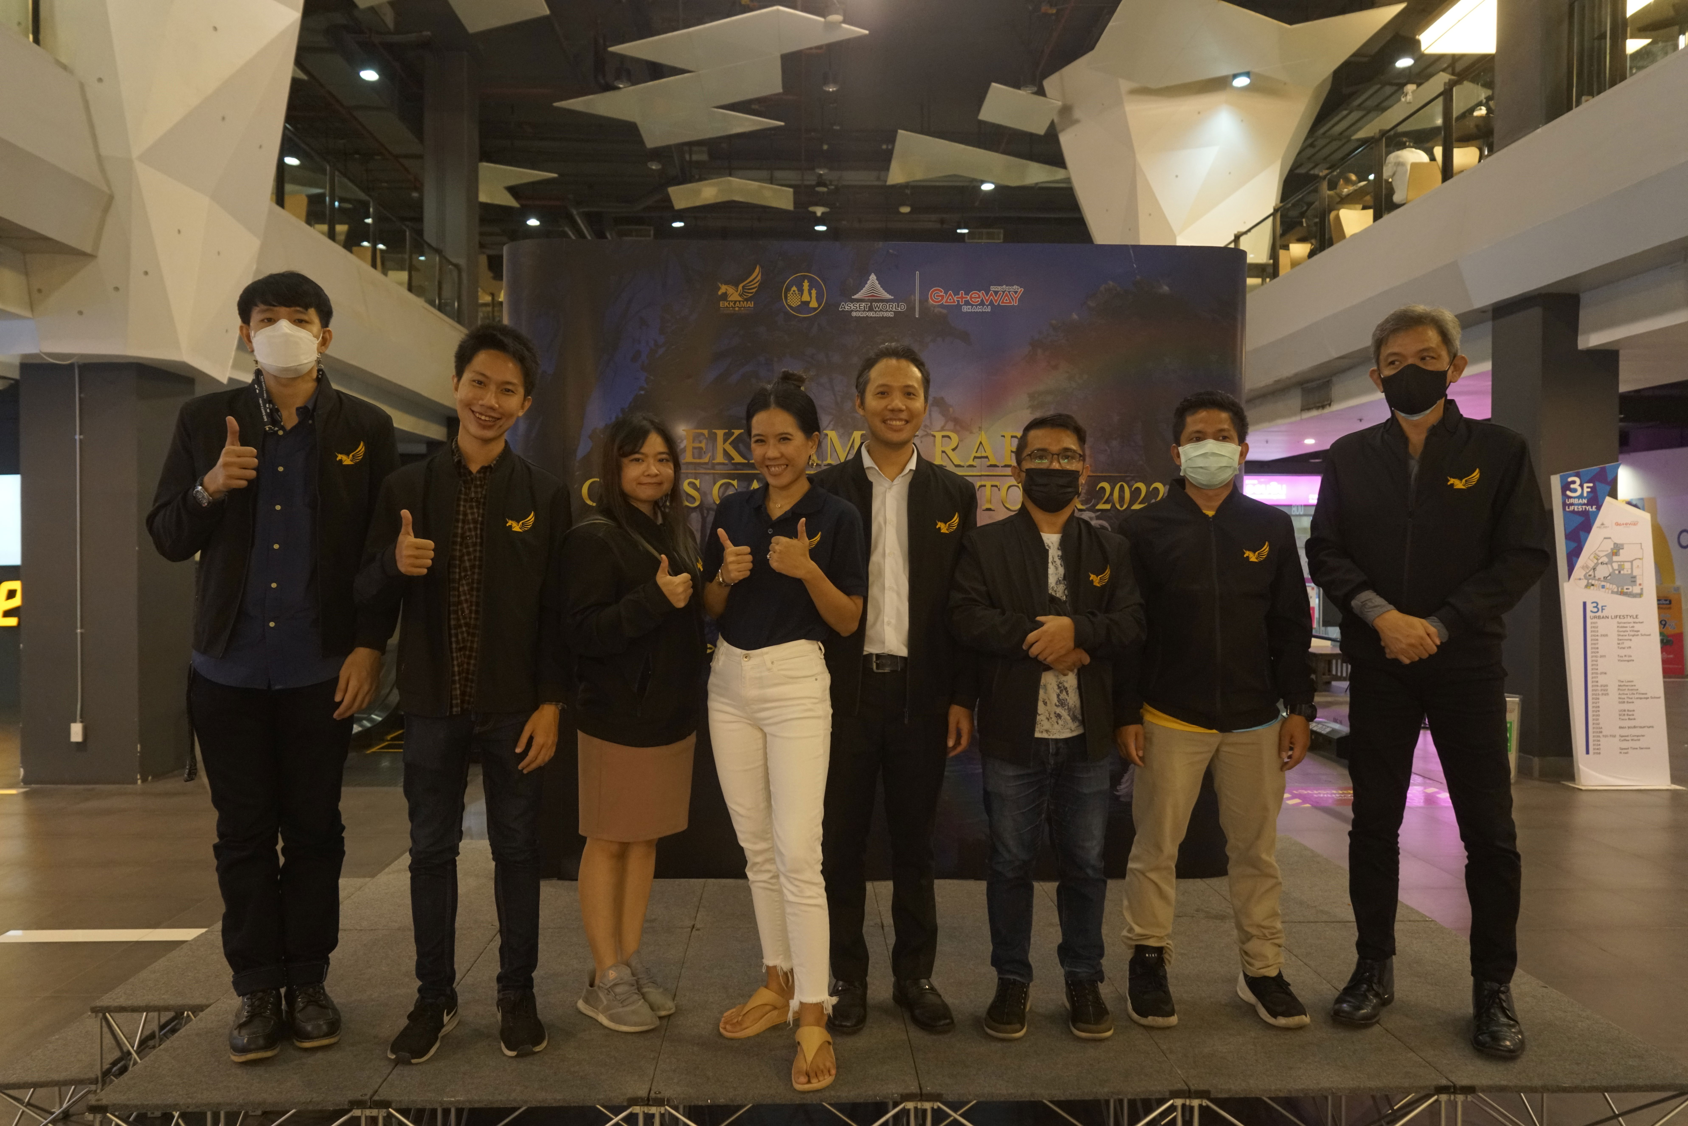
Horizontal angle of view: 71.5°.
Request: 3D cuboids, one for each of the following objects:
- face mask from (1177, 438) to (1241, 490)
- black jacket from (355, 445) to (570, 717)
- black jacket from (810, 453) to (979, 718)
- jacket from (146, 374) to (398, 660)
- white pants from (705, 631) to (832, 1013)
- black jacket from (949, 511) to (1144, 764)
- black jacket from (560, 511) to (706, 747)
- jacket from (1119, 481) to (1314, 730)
[{"bbox_3d":[0.936,-0.253,2.997,0.153,0.130,0.100,0,1,15],"label":"face mask"},{"bbox_3d":[-0.930,0.046,2.851,0.510,0.670,0.360,0,1,-14],"label":"black jacket"},{"bbox_3d":[0.123,0.056,2.993,0.460,0.670,0.270,0,1,1],"label":"black jacket"},{"bbox_3d":[-1.389,-0.113,2.879,0.575,0.700,0.360,0,1,-20],"label":"jacket"},{"bbox_3d":[-0.177,0.622,2.849,0.310,0.870,0.310,0,1,18],"label":"white pants"},{"bbox_3d":[0.511,0.192,2.962,0.480,0.630,0.290,0,1,-1],"label":"black jacket"},{"bbox_3d":[-0.531,0.163,2.973,0.380,0.580,0.320,0,1,-32],"label":"black jacket"},{"bbox_3d":[0.968,0.109,3.072,0.485,0.645,0.300,0,1,12],"label":"jacket"}]

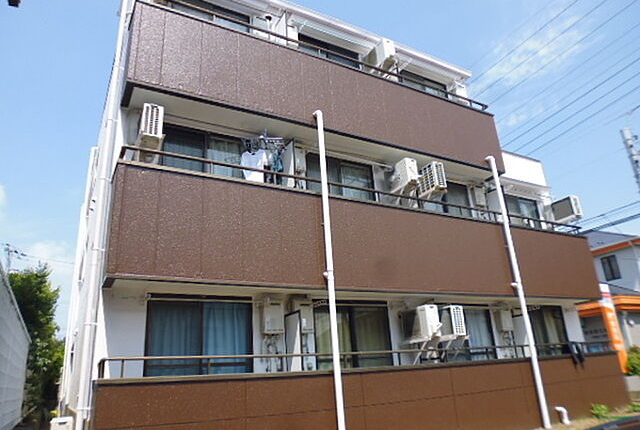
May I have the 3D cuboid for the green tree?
[{"bbox_3d":[-8.693,3.829,12.976,2.100,4.600,2.100,8,-23,-28],"label":"green tree"}]

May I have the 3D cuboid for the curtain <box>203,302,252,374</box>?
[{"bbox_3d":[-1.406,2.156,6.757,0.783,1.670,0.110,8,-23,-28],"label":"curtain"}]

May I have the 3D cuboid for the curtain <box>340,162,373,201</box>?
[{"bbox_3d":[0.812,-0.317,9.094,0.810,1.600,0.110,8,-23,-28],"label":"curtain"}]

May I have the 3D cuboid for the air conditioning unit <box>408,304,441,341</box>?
[{"bbox_3d":[1.798,1.968,8.052,0.279,0.540,0.750,8,-23,-28],"label":"air conditioning unit"}]

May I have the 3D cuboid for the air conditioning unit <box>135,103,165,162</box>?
[{"bbox_3d":[-2.540,-1.213,6.576,0.280,0.487,0.770,8,-23,-28],"label":"air conditioning unit"}]

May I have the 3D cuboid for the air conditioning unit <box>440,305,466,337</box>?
[{"bbox_3d":[2.321,2.033,8.337,0.291,0.530,0.750,8,-23,-28],"label":"air conditioning unit"}]

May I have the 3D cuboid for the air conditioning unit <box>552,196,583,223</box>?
[{"bbox_3d":[6.226,-0.092,11.378,0.300,0.516,0.770,8,-23,-28],"label":"air conditioning unit"}]

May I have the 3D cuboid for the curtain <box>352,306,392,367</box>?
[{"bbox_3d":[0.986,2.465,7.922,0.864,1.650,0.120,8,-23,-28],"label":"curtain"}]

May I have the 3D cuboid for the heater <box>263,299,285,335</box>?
[{"bbox_3d":[-0.769,1.654,7.084,0.328,0.486,0.190,8,-23,-28],"label":"heater"}]

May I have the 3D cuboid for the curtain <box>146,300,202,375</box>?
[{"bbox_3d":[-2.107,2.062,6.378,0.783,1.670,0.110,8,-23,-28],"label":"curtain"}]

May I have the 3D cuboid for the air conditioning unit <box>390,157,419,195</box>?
[{"bbox_3d":[1.598,-0.724,8.859,0.275,0.481,0.770,8,-23,-28],"label":"air conditioning unit"}]

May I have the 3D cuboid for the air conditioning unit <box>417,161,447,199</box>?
[{"bbox_3d":[2.222,-0.676,9.214,0.285,0.545,0.770,8,-23,-28],"label":"air conditioning unit"}]

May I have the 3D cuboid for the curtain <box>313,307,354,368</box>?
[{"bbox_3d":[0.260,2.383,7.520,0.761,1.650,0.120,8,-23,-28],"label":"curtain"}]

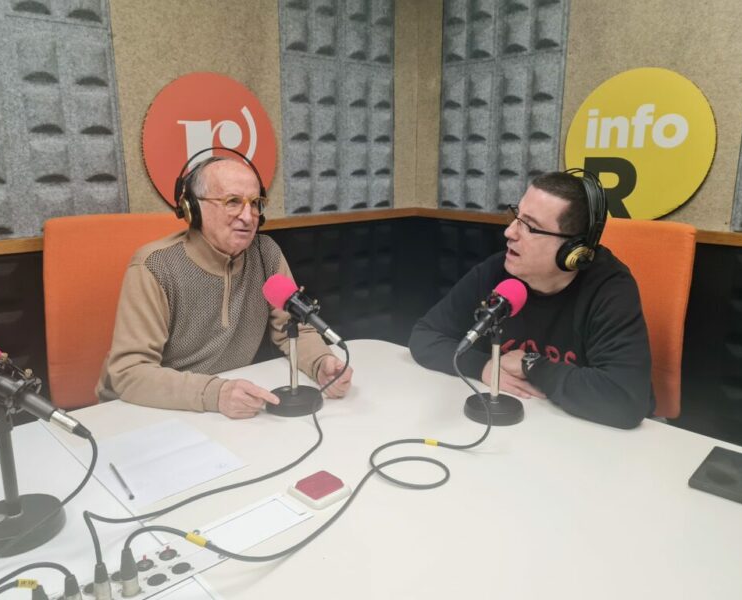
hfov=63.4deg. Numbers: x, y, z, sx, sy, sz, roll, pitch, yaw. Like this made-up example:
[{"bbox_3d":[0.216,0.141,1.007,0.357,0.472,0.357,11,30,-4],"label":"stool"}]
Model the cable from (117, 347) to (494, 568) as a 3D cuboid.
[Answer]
[{"bbox_3d":[-0.020,0.244,0.977,0.170,0.160,0.750,12,18,44],"label":"cable"}]

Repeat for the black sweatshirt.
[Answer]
[{"bbox_3d":[0.435,0.112,1.550,0.630,0.540,0.440,12,18,42],"label":"black sweatshirt"}]

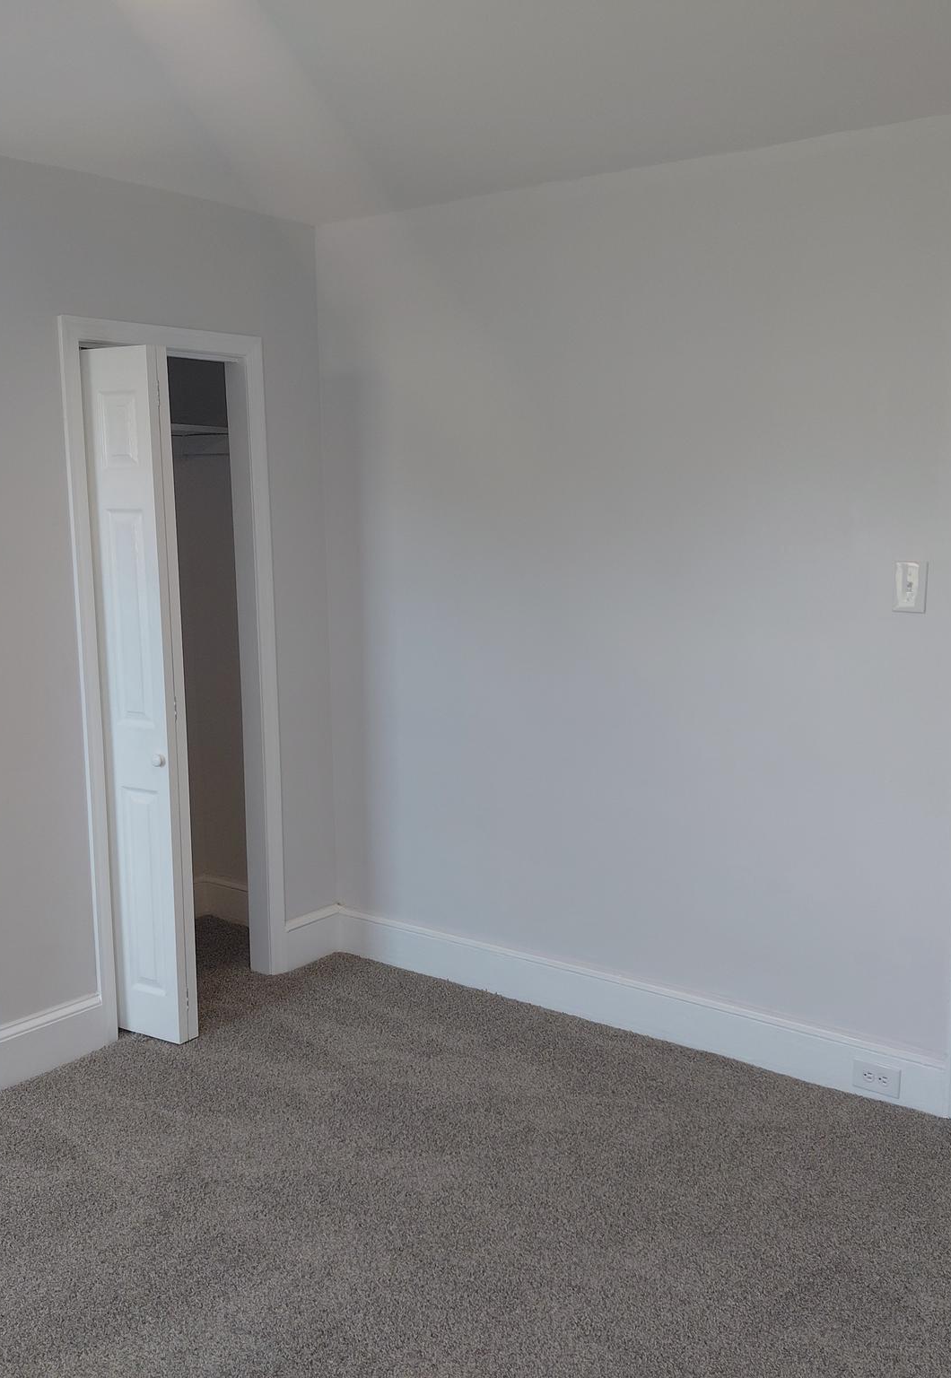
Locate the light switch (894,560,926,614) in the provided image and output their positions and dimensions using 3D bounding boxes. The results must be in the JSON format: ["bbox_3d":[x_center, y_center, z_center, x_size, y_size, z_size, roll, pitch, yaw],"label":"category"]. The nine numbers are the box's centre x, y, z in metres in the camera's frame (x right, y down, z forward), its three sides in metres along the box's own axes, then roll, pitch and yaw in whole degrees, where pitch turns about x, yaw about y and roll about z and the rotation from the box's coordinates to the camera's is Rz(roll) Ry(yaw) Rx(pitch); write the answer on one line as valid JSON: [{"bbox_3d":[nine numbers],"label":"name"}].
[{"bbox_3d":[1.072,-0.251,3.287,0.082,0.124,0.018,6,11,37],"label":"light switch"}]

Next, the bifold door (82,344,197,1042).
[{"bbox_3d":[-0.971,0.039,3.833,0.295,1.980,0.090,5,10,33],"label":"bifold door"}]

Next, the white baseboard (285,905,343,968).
[{"bbox_3d":[-0.565,0.857,4.558,0.022,0.170,0.262,6,11,37],"label":"white baseboard"}]

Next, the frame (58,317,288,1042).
[{"bbox_3d":[-0.927,-0.026,4.051,0.125,2.076,0.746,6,11,37],"label":"frame"}]

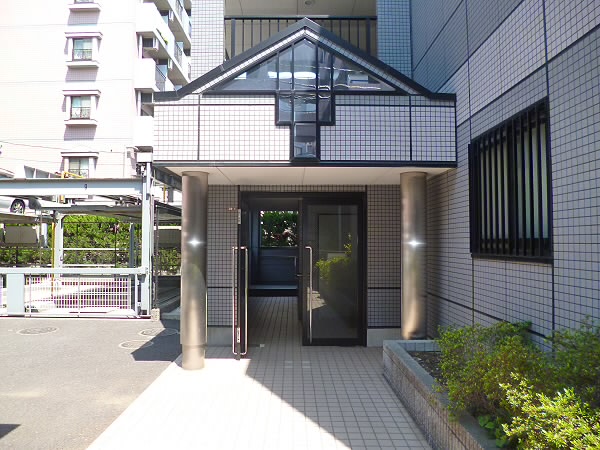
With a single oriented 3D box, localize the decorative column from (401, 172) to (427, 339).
[{"bbox_3d":[1.307,0.496,4.785,0.285,2.150,0.285,0,-3,-1],"label":"decorative column"}]

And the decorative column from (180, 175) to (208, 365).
[{"bbox_3d":[-1.207,0.499,4.743,0.285,2.190,0.285,0,-3,-1],"label":"decorative column"}]

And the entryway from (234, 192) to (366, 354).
[{"bbox_3d":[0.053,0.587,5.421,1.736,2.090,0.640,0,-3,-1],"label":"entryway"}]

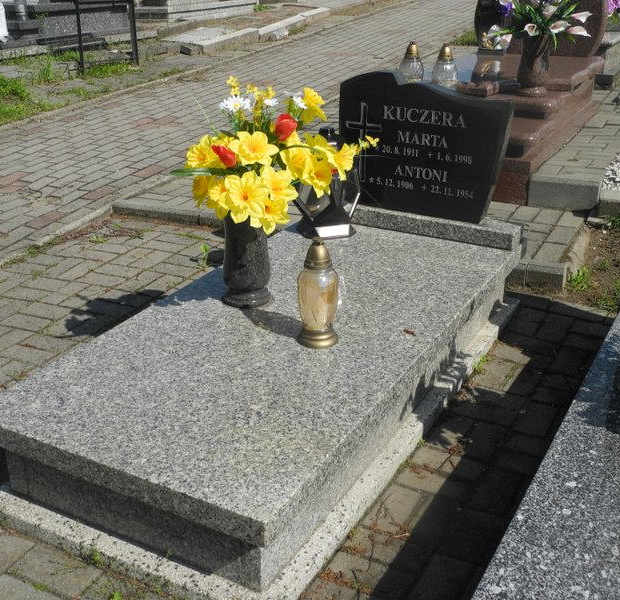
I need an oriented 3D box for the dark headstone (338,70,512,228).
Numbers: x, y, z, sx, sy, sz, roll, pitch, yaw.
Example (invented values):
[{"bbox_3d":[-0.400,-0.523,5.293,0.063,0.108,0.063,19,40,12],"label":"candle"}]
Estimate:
[{"bbox_3d":[0.434,-0.609,3.435,0.683,0.540,0.082,13,27,25],"label":"dark headstone"}]

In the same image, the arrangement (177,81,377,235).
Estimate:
[{"bbox_3d":[-0.134,-0.414,2.605,0.630,0.465,0.480,13,27,25],"label":"arrangement"}]

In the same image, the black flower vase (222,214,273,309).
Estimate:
[{"bbox_3d":[-0.199,-0.145,2.799,0.160,0.315,0.160,1,24,0],"label":"black flower vase"}]

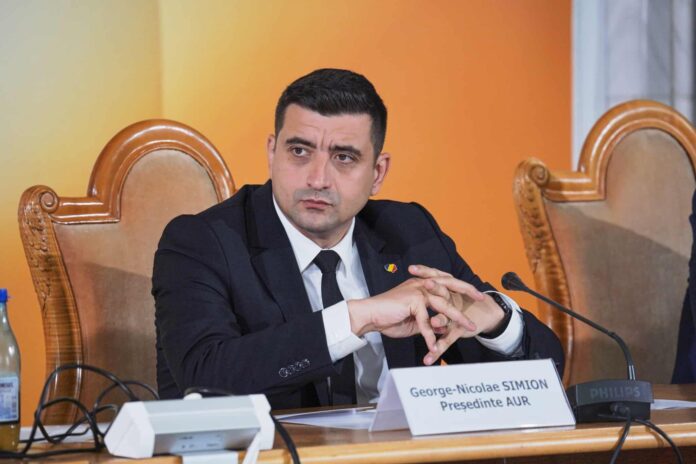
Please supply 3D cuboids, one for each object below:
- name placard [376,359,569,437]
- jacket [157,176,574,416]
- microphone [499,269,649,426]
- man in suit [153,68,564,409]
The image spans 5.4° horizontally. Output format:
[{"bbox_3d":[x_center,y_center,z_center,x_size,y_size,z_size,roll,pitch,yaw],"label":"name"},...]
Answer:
[{"bbox_3d":[0.176,0.233,10.418,0.295,0.091,0.100,-3,4,-38],"label":"name placard"},{"bbox_3d":[0.000,0.238,10.879,0.640,0.620,0.480,-2,4,-28],"label":"jacket"},{"bbox_3d":[0.319,0.168,10.638,0.140,0.197,0.265,-2,4,-34],"label":"microphone"},{"bbox_3d":[0.030,0.388,10.807,0.640,1.250,0.780,-2,4,-28],"label":"man in suit"}]

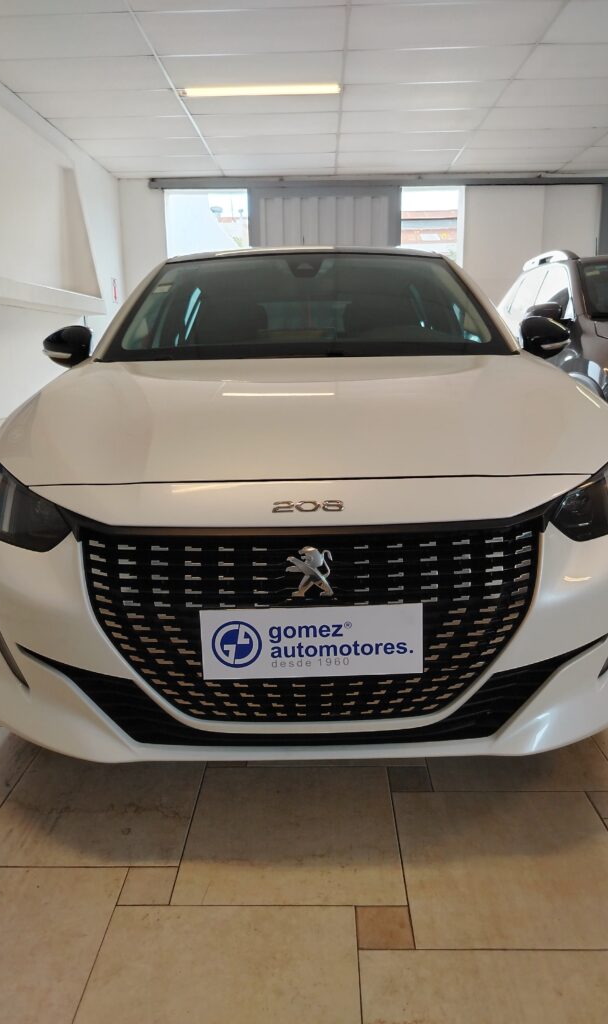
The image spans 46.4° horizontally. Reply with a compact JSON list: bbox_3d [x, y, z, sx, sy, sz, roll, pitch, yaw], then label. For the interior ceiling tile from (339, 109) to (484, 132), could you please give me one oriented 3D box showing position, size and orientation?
[{"bbox_3d":[0.911,-3.300,5.984,1.204,0.020,0.598,0,13,2],"label":"interior ceiling tile"}]

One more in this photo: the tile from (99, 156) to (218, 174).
[{"bbox_3d":[-1.469,-3.544,7.232,1.177,0.030,0.607,-1,13,2],"label":"tile"}]

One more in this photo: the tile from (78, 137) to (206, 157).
[{"bbox_3d":[-1.485,-3.407,6.641,1.177,0.030,0.607,-1,13,2],"label":"tile"}]

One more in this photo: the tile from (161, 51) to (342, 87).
[{"bbox_3d":[-0.336,-3.021,4.847,1.204,0.020,0.598,0,13,2],"label":"tile"}]

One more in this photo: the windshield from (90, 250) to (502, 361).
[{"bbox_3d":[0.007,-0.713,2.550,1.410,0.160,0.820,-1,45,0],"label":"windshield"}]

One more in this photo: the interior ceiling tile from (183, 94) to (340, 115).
[{"bbox_3d":[-0.319,-3.156,5.434,1.204,0.020,0.598,0,13,2],"label":"interior ceiling tile"}]

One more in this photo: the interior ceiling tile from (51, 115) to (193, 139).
[{"bbox_3d":[-1.501,-3.270,6.050,1.177,0.030,0.607,-1,13,2],"label":"interior ceiling tile"}]

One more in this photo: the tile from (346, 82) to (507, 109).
[{"bbox_3d":[0.892,-3.155,5.388,1.214,0.030,0.607,-1,13,2],"label":"tile"}]

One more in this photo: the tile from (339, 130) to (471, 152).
[{"bbox_3d":[0.924,-3.429,6.571,1.214,0.030,0.607,-1,13,2],"label":"tile"}]

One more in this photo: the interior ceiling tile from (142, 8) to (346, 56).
[{"bbox_3d":[-0.353,-2.886,4.260,1.204,0.020,0.598,0,13,2],"label":"interior ceiling tile"}]

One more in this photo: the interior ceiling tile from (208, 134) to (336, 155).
[{"bbox_3d":[-0.290,-3.418,6.606,1.214,0.030,0.607,-1,13,2],"label":"interior ceiling tile"}]

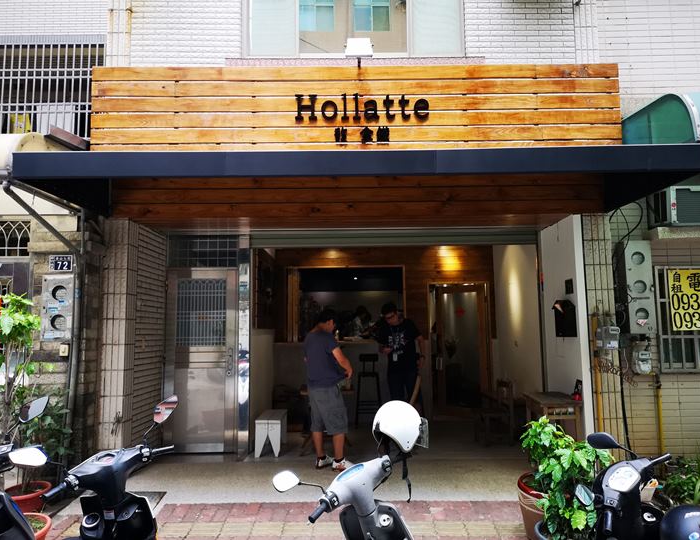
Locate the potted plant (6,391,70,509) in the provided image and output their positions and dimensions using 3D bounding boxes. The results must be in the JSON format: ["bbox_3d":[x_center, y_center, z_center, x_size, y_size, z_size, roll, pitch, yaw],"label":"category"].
[{"bbox_3d":[-2.479,1.480,4.566,0.500,1.030,0.440,-1,-6,0],"label":"potted plant"}]

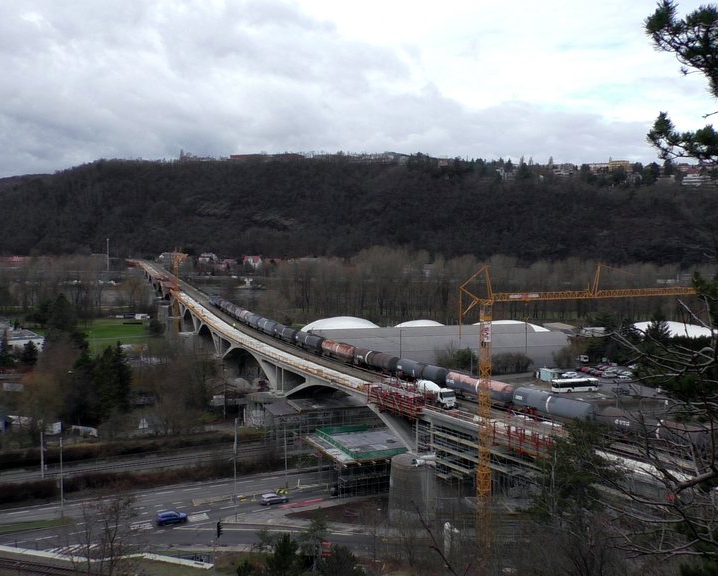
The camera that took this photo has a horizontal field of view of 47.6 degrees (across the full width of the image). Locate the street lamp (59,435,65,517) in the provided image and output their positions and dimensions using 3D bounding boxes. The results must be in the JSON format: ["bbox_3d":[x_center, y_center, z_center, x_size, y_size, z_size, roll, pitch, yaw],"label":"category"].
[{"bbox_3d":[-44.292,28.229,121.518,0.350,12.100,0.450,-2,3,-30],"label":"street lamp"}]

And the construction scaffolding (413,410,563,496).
[{"bbox_3d":[19.156,25.305,118.140,6.500,11.200,25.000,-2,5,-32],"label":"construction scaffolding"}]

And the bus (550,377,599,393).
[{"bbox_3d":[58.865,26.450,220.692,12.200,3.150,2.550,-1,2,-14],"label":"bus"}]

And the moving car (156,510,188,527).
[{"bbox_3d":[-27.250,33.572,119.290,4.250,1.500,1.800,-1,3,-29],"label":"moving car"}]

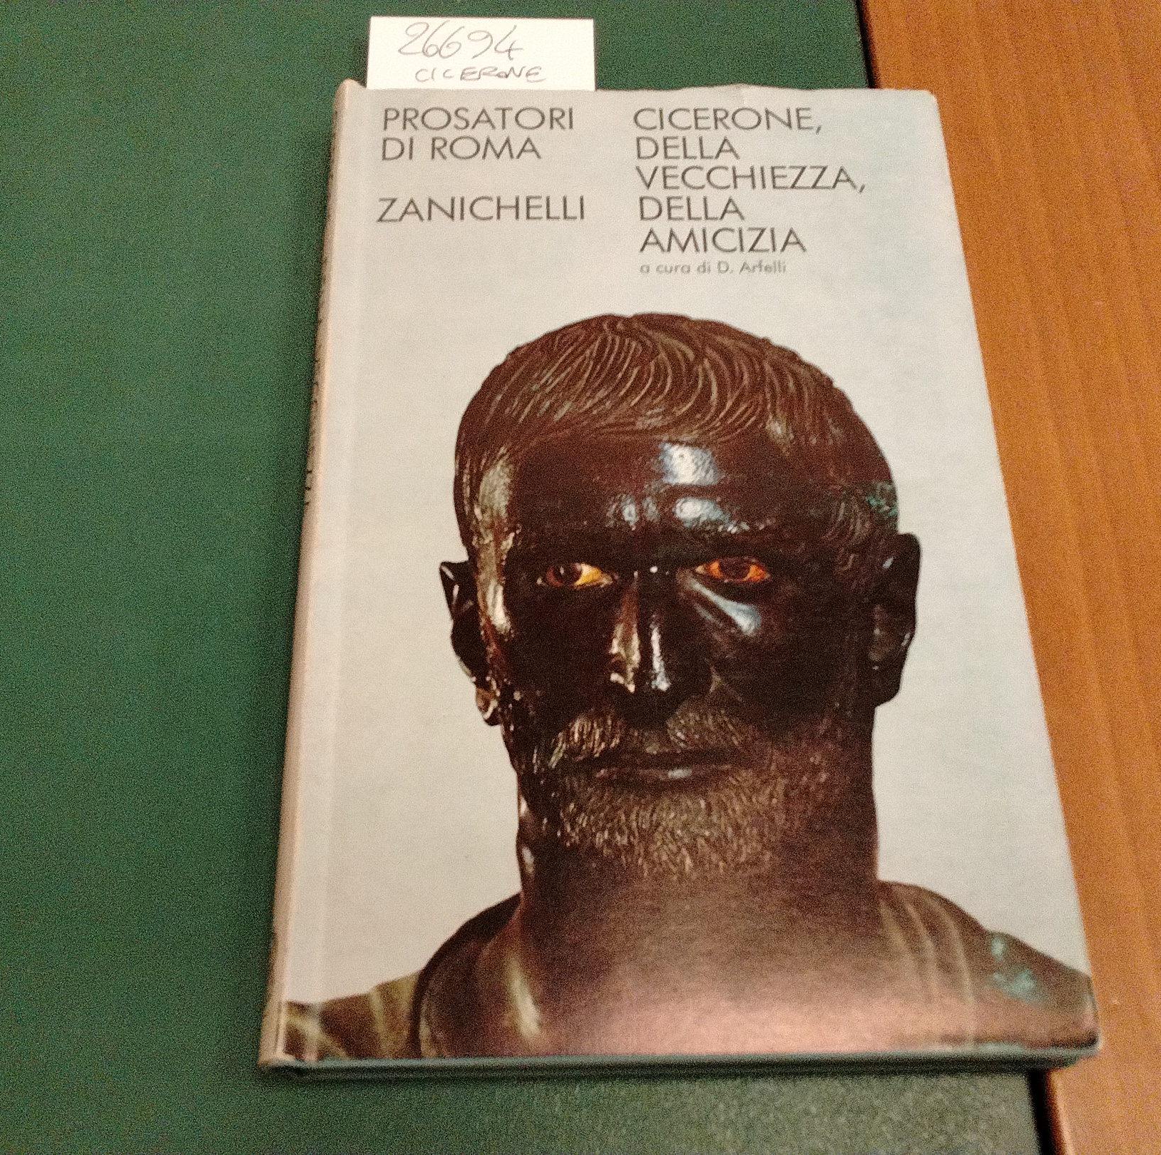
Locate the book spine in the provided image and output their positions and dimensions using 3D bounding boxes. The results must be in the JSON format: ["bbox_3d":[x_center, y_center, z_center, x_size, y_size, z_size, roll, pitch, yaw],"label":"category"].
[{"bbox_3d":[-0.047,-0.012,0.256,0.007,0.015,0.197,0,65,-1],"label":"book spine"}]

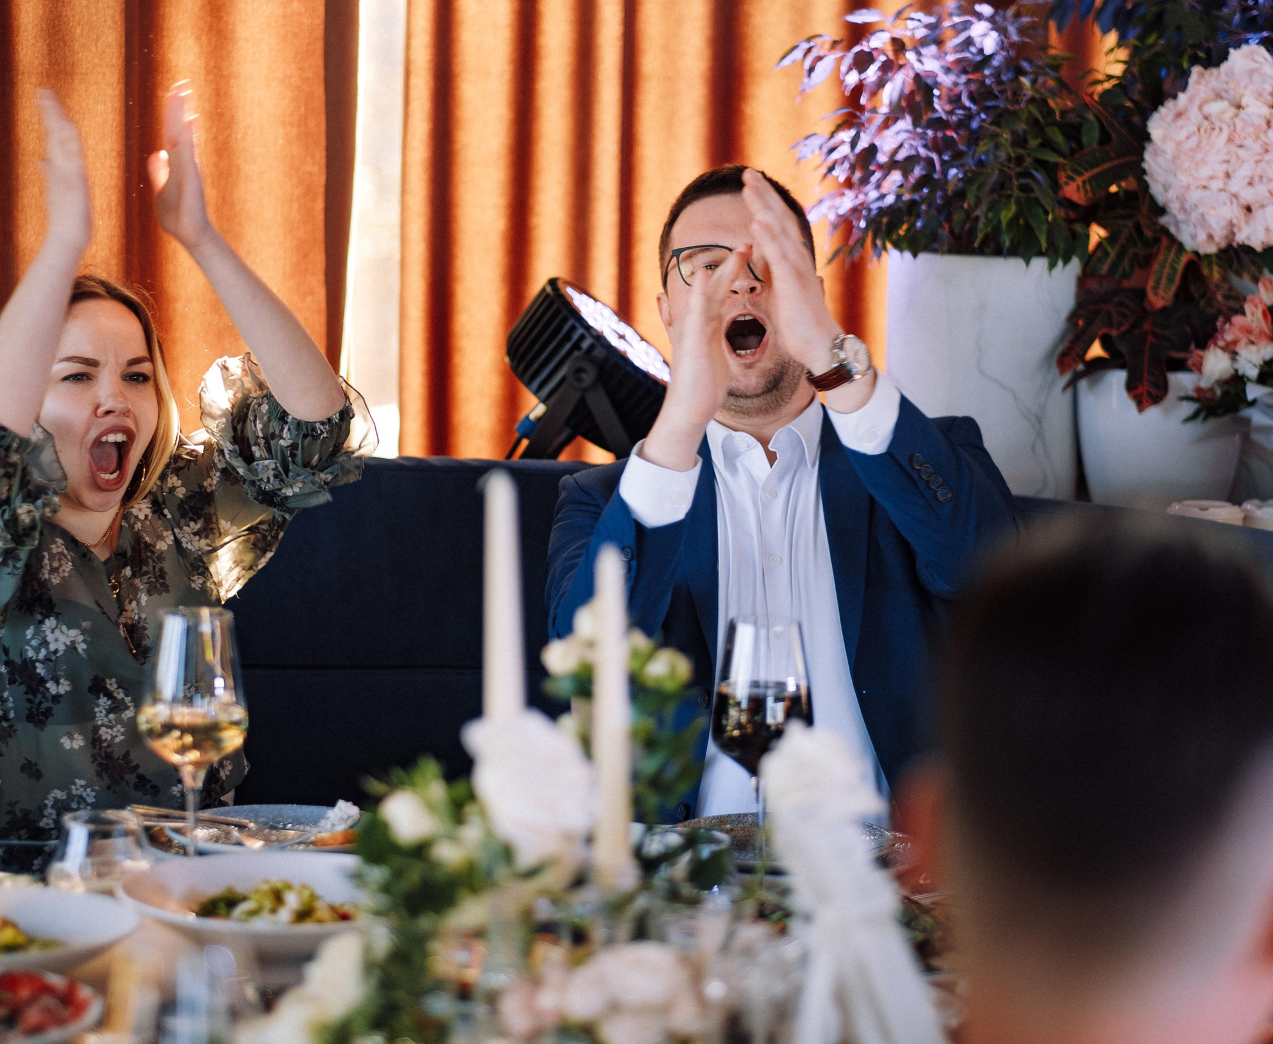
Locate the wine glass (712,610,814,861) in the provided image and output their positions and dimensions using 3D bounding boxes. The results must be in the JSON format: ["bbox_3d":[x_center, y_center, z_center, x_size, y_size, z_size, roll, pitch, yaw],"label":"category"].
[{"bbox_3d":[0.101,0.192,3.006,0.084,0.225,0.084,1,8,0],"label":"wine glass"}]

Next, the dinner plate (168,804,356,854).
[{"bbox_3d":[-0.310,0.273,3.109,0.185,0.025,0.185,1,8,0],"label":"dinner plate"}]

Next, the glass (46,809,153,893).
[{"bbox_3d":[-0.419,0.275,2.866,0.084,0.086,0.084,1,8,0],"label":"glass"}]

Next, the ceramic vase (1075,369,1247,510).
[{"bbox_3d":[0.621,-0.080,4.330,0.200,0.200,0.200,1,8,0],"label":"ceramic vase"}]

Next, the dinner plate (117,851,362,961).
[{"bbox_3d":[-0.267,0.306,2.792,0.260,0.052,0.260,1,8,0],"label":"dinner plate"}]

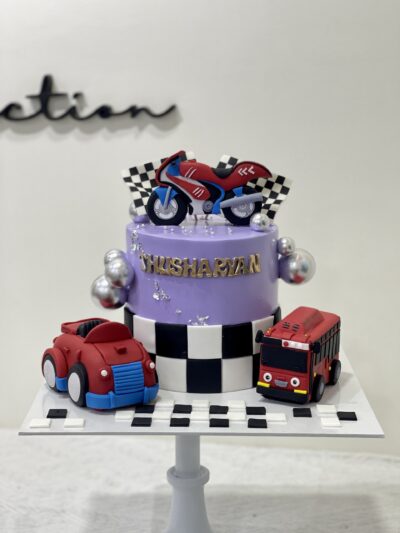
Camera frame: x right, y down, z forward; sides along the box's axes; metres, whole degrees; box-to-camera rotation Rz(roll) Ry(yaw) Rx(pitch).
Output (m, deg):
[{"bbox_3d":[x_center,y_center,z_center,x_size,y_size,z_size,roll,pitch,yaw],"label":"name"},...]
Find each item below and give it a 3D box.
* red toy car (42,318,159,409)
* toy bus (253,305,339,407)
[{"bbox_3d":[-0.095,0.086,0.928,0.072,0.068,0.109,-5,12,-28],"label":"red toy car"},{"bbox_3d":[0.100,0.085,0.958,0.055,0.062,0.110,5,11,23],"label":"toy bus"}]

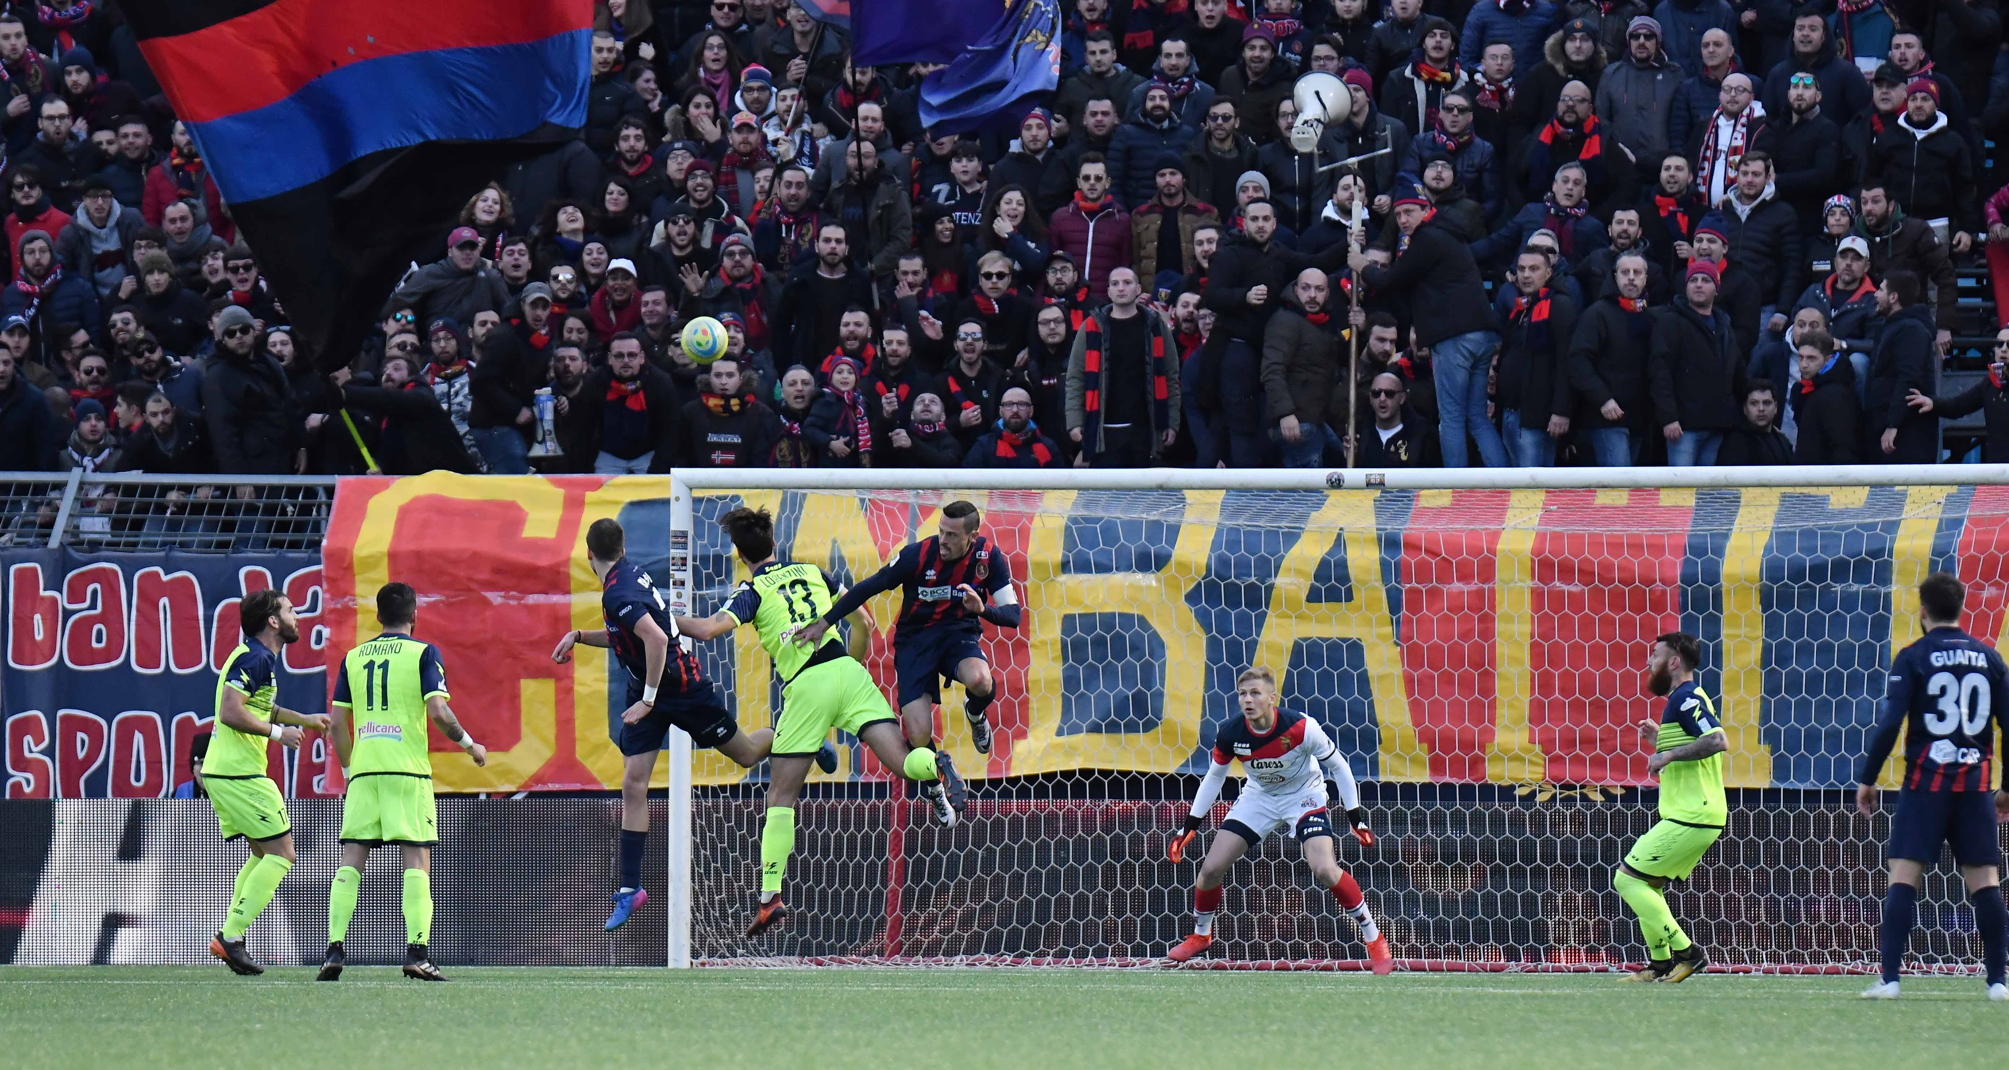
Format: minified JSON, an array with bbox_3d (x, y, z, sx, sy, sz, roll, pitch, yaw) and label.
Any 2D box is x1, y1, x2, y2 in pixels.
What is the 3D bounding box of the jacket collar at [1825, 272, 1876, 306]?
[{"bbox_3d":[4.581,-1.336,122.500,0.290,0.180,0.220,0,-1,20],"label":"jacket collar"}]

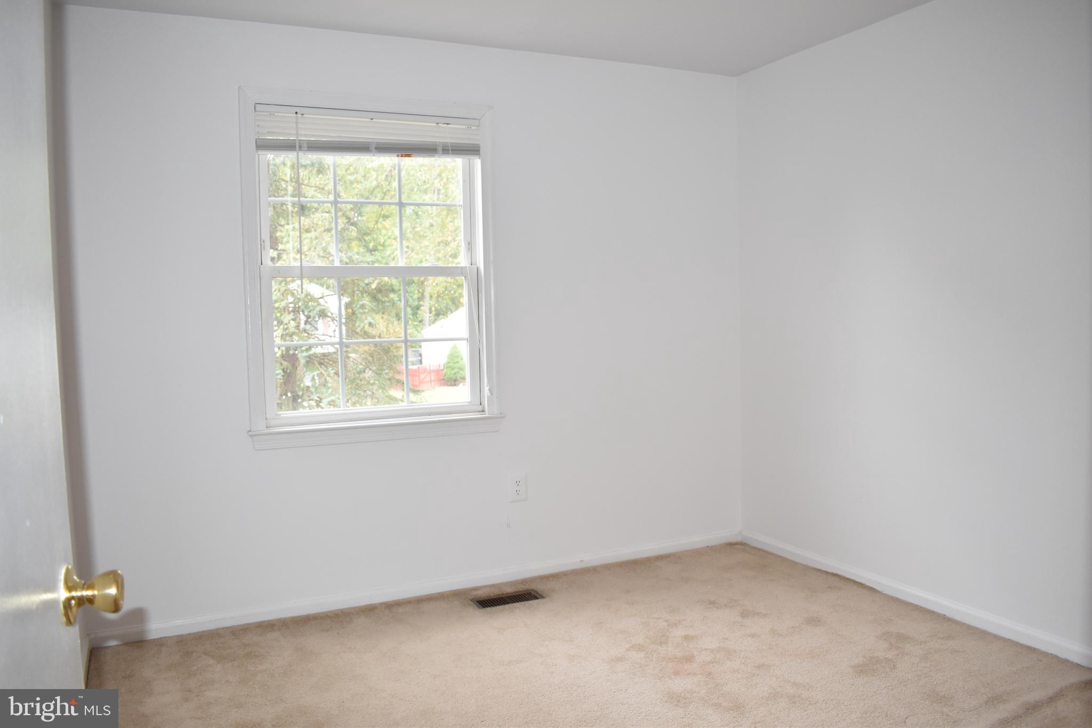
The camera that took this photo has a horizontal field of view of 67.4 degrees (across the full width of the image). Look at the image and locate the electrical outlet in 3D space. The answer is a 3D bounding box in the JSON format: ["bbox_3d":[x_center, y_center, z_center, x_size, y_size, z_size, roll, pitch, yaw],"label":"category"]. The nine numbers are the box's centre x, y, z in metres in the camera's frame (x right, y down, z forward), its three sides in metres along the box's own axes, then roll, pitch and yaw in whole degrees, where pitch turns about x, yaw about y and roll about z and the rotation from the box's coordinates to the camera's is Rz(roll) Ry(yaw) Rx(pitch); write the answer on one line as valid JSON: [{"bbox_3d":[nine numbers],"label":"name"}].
[{"bbox_3d":[-0.126,0.561,3.730,0.088,0.131,0.012,-3,4,-25],"label":"electrical outlet"}]

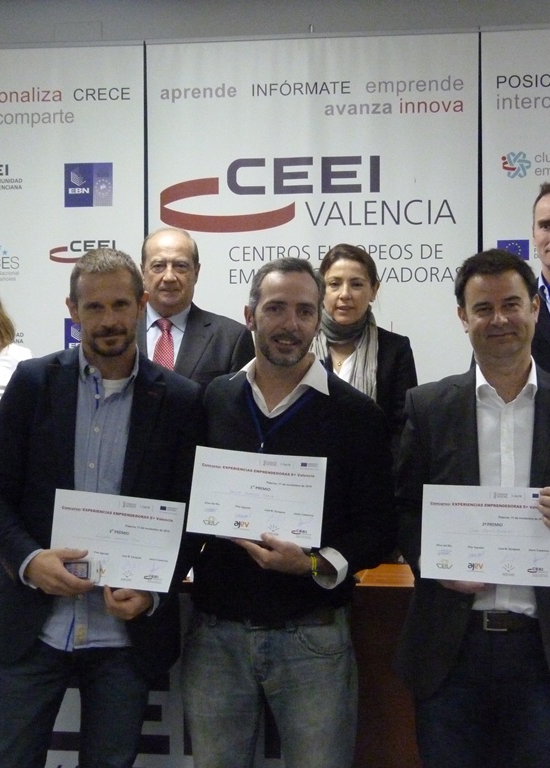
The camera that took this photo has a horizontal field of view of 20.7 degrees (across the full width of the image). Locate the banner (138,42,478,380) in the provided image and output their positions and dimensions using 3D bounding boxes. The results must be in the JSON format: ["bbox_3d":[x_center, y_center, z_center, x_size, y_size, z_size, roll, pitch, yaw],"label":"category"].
[{"bbox_3d":[0.128,-0.210,5.410,1.200,2.050,0.030,0,1,9],"label":"banner"}]

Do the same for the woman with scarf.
[{"bbox_3d":[0.214,0.421,4.380,0.430,1.650,0.290,0,1,3],"label":"woman with scarf"}]

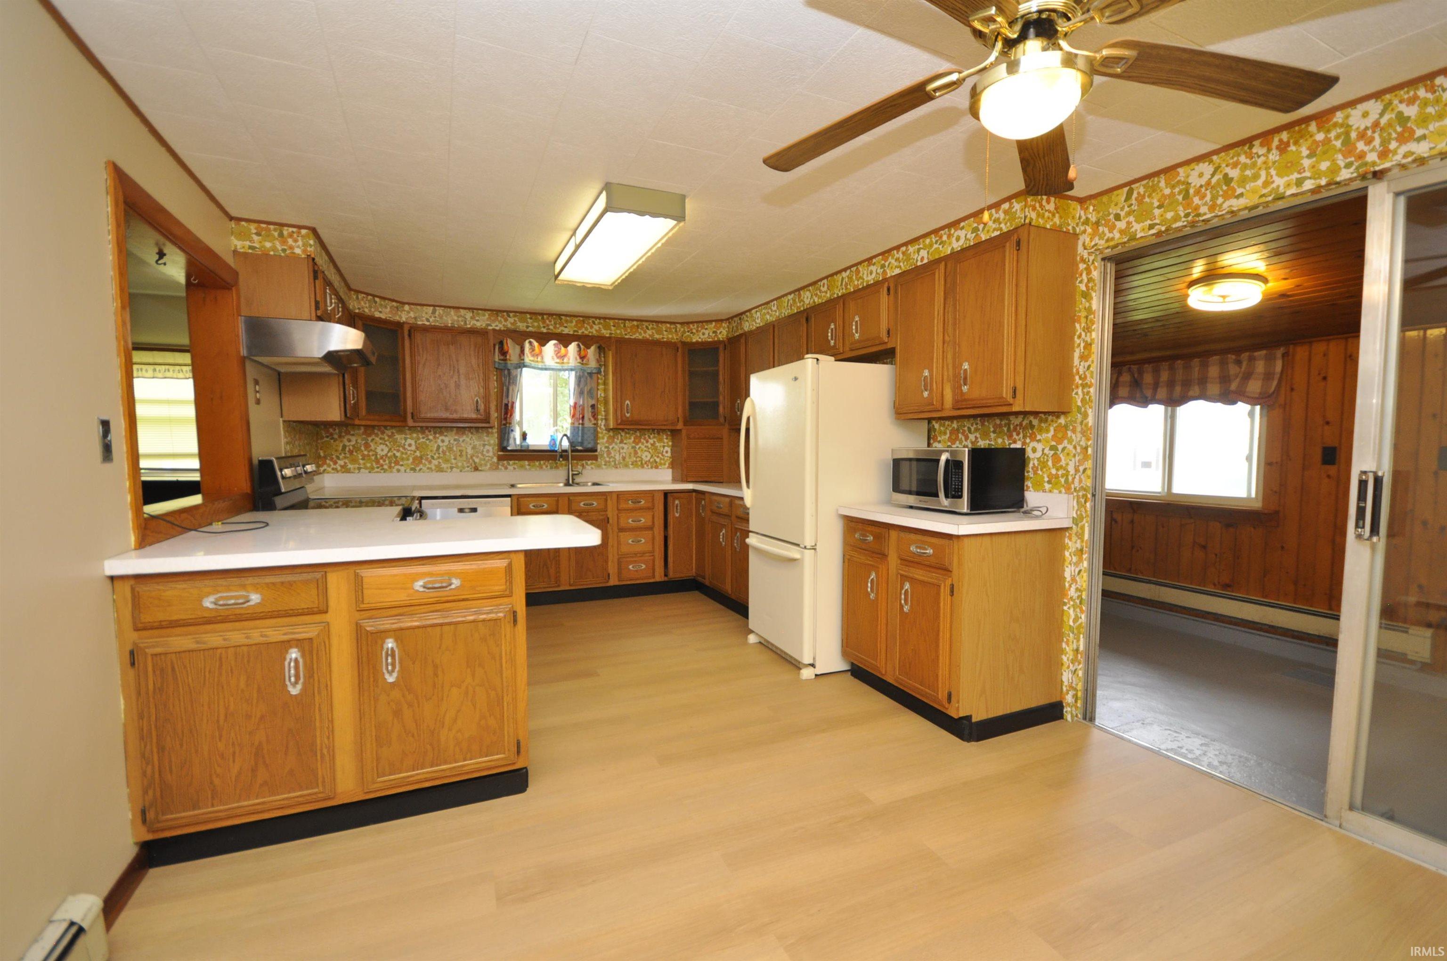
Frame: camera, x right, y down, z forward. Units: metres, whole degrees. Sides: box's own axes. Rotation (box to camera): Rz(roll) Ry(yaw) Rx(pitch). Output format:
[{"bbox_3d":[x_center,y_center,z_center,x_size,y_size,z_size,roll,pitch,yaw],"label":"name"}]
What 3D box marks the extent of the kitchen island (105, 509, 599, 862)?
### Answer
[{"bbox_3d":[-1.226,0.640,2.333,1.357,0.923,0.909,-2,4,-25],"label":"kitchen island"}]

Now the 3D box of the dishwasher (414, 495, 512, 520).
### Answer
[{"bbox_3d":[-1.935,0.534,4.563,0.600,0.860,0.600,-1,3,-25],"label":"dishwasher"}]

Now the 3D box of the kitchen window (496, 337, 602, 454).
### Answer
[{"bbox_3d":[-1.446,-0.686,5.039,0.840,0.960,0.110,-1,3,-25],"label":"kitchen window"}]

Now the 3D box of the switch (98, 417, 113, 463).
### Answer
[{"bbox_3d":[-1.666,-0.108,1.636,0.012,0.121,0.077,-2,4,-25],"label":"switch"}]

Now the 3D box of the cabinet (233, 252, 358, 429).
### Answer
[{"bbox_3d":[-2.302,-0.703,3.317,0.297,0.747,1.176,-2,4,-25],"label":"cabinet"}]

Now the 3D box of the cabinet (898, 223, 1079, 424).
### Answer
[{"bbox_3d":[1.222,-0.693,2.931,0.310,0.765,0.810,-1,3,-25],"label":"cabinet"}]

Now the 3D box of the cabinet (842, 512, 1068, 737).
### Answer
[{"bbox_3d":[1.063,0.563,2.929,0.645,1.010,0.820,-1,3,-25],"label":"cabinet"}]

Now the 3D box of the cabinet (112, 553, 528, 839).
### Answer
[{"bbox_3d":[-1.307,0.620,2.169,1.075,0.781,0.591,-2,4,-25],"label":"cabinet"}]

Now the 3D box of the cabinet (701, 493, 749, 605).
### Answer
[{"bbox_3d":[0.290,0.475,4.630,0.571,0.781,1.030,-2,4,-25],"label":"cabinet"}]

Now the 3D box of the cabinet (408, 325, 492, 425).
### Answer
[{"bbox_3d":[-2.090,-0.779,4.621,0.590,0.747,0.303,-2,4,-25],"label":"cabinet"}]

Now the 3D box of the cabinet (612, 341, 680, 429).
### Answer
[{"bbox_3d":[-0.710,-0.818,5.258,0.618,0.747,0.303,-2,4,-25],"label":"cabinet"}]

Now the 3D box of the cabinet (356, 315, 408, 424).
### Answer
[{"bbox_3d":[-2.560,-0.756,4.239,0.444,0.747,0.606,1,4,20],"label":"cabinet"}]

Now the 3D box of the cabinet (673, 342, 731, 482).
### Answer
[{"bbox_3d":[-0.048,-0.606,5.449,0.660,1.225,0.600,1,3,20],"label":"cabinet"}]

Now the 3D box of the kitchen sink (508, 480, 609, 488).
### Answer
[{"bbox_3d":[-1.298,0.122,4.766,0.798,0.192,0.525,-2,4,-25],"label":"kitchen sink"}]

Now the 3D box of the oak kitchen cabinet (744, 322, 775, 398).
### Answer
[{"bbox_3d":[0.399,-0.795,4.718,0.310,0.762,0.470,-1,3,-25],"label":"oak kitchen cabinet"}]

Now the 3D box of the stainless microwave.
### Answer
[{"bbox_3d":[1.143,-0.008,2.989,0.415,0.295,0.485,-1,4,-29],"label":"stainless microwave"}]

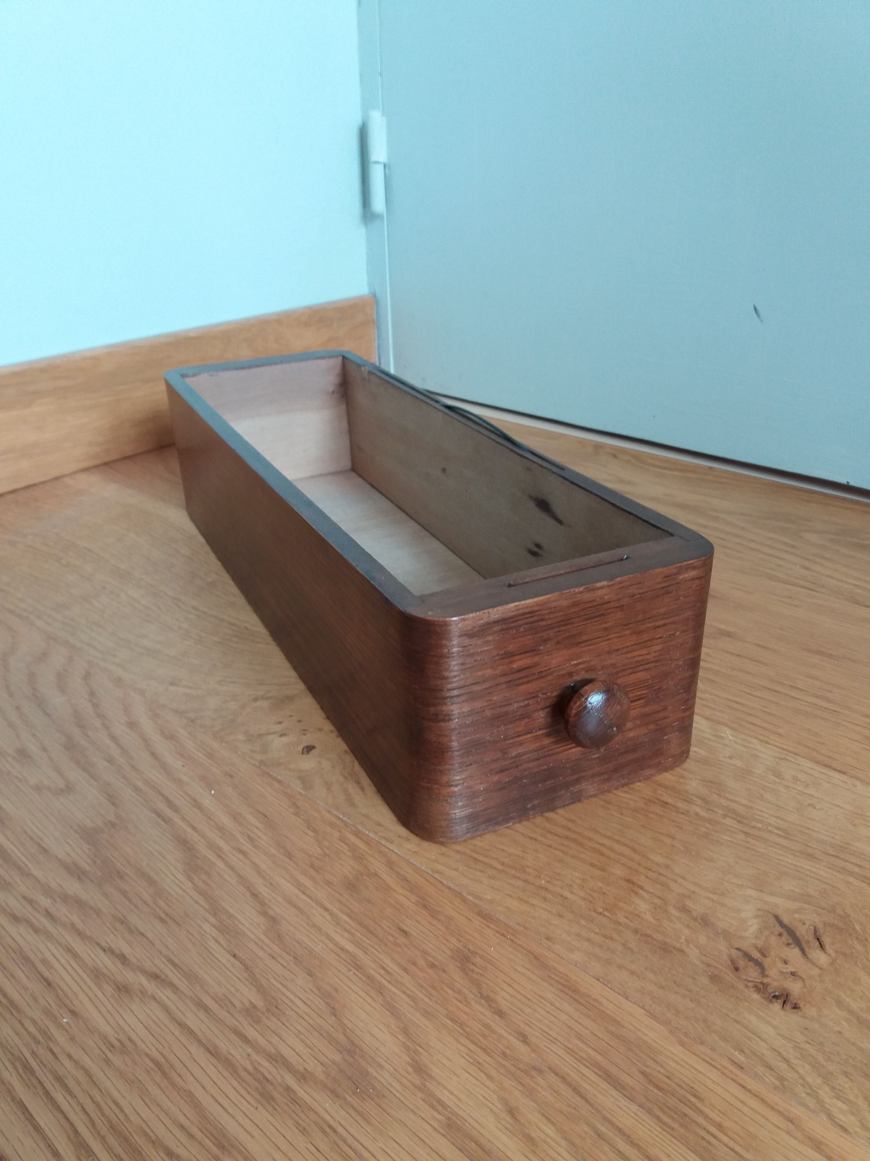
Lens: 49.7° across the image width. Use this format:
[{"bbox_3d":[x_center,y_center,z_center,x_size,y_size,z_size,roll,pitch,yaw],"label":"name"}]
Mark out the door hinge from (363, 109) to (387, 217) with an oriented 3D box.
[{"bbox_3d":[-0.055,-0.400,0.898,0.019,0.090,0.015,18,32,35],"label":"door hinge"}]

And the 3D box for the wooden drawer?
[{"bbox_3d":[-0.034,-0.032,0.520,0.134,0.096,0.454,-13,28,-23],"label":"wooden drawer"}]

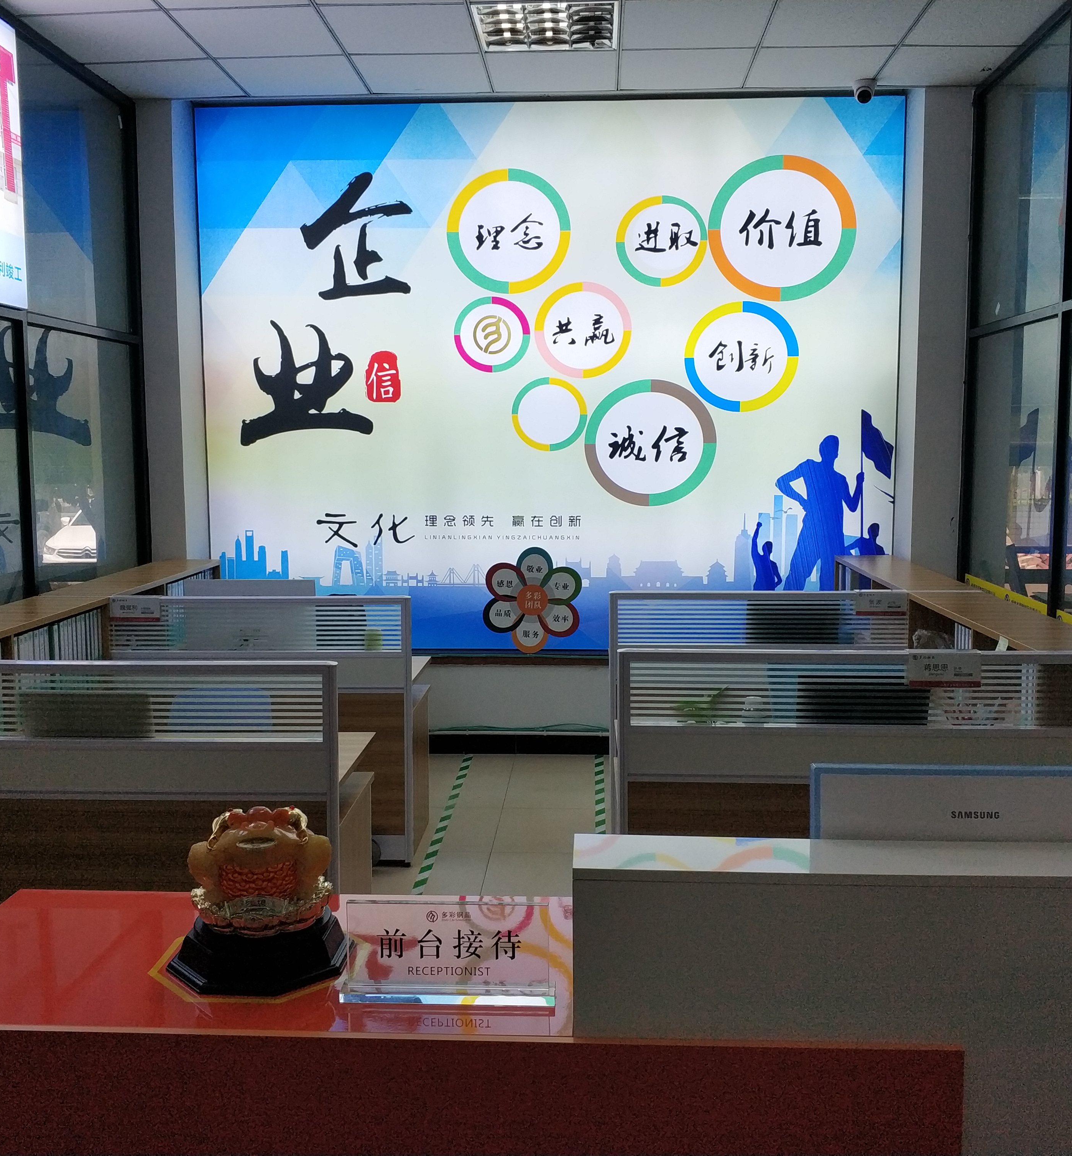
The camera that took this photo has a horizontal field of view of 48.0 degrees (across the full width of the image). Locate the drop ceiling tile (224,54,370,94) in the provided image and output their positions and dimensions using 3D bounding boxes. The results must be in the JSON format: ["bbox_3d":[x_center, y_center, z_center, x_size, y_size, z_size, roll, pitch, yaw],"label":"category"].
[{"bbox_3d":[-1.116,-2.339,5.603,0.600,0.018,0.600,0,6,3],"label":"drop ceiling tile"}]

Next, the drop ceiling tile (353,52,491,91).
[{"bbox_3d":[-0.517,-2.337,5.574,0.600,0.018,0.600,0,6,3],"label":"drop ceiling tile"}]

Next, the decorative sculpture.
[{"bbox_3d":[-0.437,0.481,1.920,0.278,0.257,0.280,0,6,-2],"label":"decorative sculpture"}]

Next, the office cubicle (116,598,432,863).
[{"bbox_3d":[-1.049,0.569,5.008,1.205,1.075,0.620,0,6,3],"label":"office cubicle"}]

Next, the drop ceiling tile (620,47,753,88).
[{"bbox_3d":[0.681,-2.333,5.514,0.600,0.018,0.600,0,6,3],"label":"drop ceiling tile"}]

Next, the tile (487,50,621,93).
[{"bbox_3d":[0.082,-2.335,5.544,0.600,0.018,0.600,0,6,3],"label":"tile"}]

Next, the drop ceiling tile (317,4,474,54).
[{"bbox_3d":[-0.547,-2.270,4.978,0.600,0.018,0.600,0,6,3],"label":"drop ceiling tile"}]

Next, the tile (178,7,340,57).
[{"bbox_3d":[-1.146,-2.272,5.008,0.600,0.018,0.600,0,6,3],"label":"tile"}]

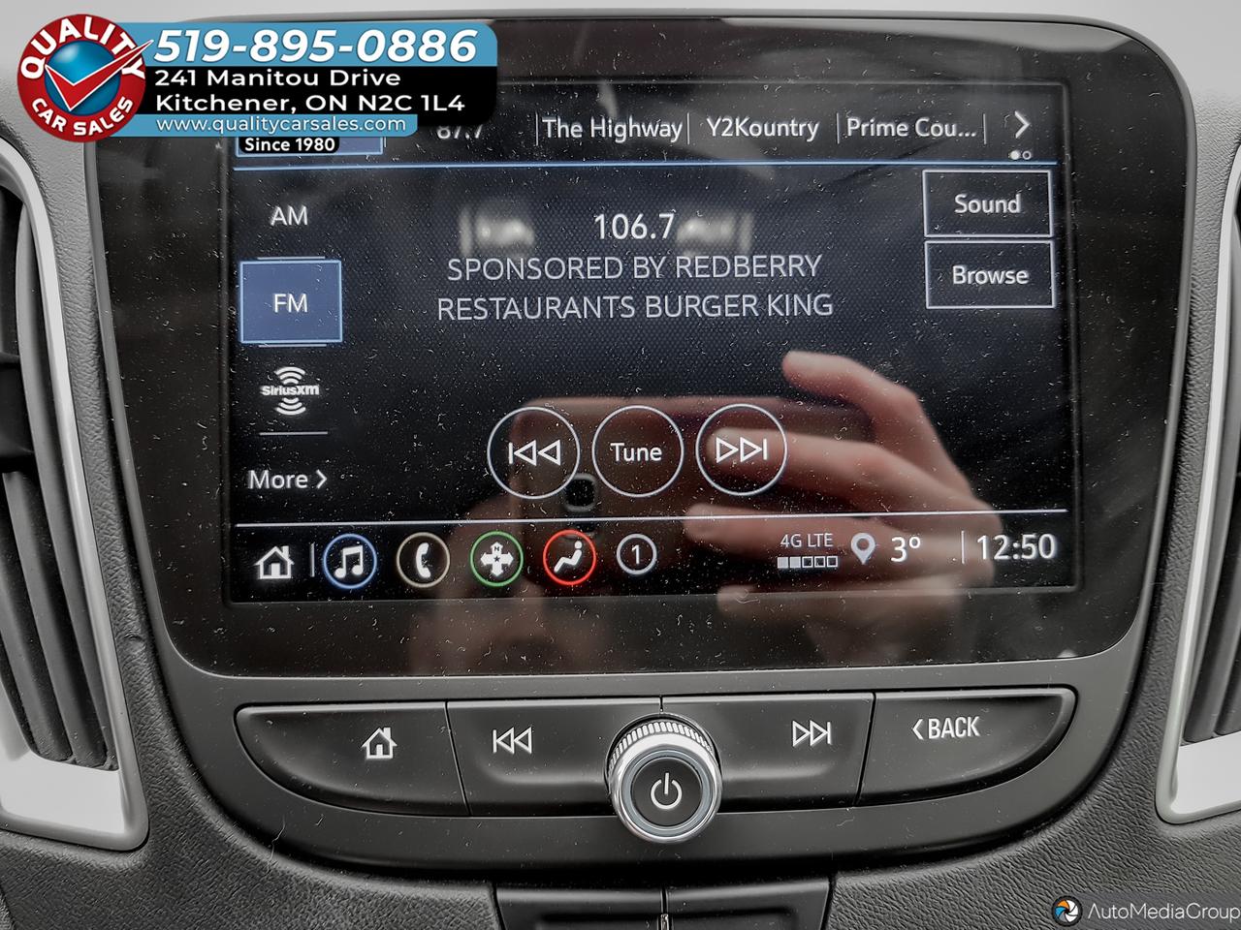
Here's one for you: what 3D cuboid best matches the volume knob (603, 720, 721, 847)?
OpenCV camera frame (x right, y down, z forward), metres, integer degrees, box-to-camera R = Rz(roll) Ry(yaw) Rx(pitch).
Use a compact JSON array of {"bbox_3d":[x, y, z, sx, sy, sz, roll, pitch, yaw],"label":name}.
[{"bbox_3d":[0.009,0.064,0.188,0.023,0.023,0.012,-1,-1,-1],"label":"volume knob"}]

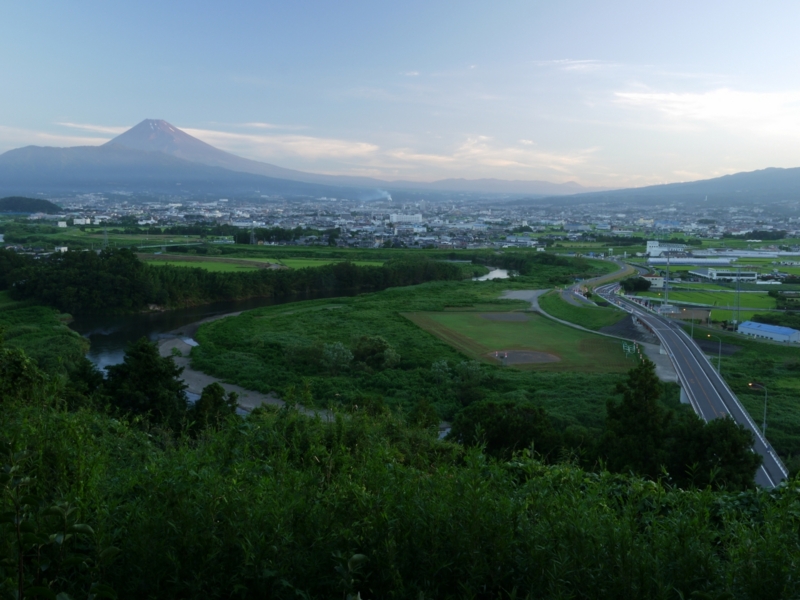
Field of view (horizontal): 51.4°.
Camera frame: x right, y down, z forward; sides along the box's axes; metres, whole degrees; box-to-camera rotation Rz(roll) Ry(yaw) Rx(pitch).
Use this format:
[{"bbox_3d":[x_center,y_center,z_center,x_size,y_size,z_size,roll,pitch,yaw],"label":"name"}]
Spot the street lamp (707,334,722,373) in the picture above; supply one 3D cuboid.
[{"bbox_3d":[82.286,14.380,218.358,3.600,10.400,0.350,2,8,12],"label":"street lamp"}]

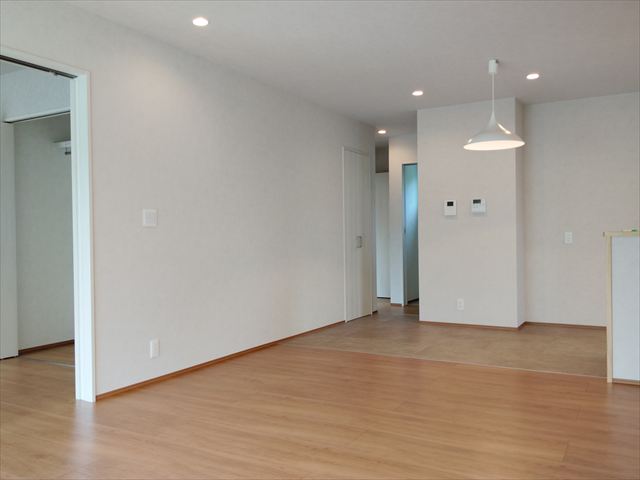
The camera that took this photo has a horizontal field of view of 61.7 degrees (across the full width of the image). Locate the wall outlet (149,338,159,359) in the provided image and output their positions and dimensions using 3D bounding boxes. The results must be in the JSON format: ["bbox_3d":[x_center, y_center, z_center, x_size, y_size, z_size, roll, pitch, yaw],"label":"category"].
[{"bbox_3d":[-1.149,0.757,3.732,0.010,0.122,0.073,0,1,31],"label":"wall outlet"}]

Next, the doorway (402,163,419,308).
[{"bbox_3d":[1.488,-0.071,7.354,0.700,1.990,0.130,0,1,31],"label":"doorway"}]

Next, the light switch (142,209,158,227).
[{"bbox_3d":[-1.175,-0.151,3.699,0.011,0.119,0.119,0,1,31],"label":"light switch"}]

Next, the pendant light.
[{"bbox_3d":[1.403,-1.104,4.329,0.469,0.692,0.469,0,1,31],"label":"pendant light"}]

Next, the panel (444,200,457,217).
[{"bbox_3d":[1.437,-0.351,5.887,0.125,0.171,0.025,0,1,31],"label":"panel"}]

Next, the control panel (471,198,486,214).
[{"bbox_3d":[1.702,-0.363,5.730,0.138,0.146,0.025,0,1,31],"label":"control panel"}]

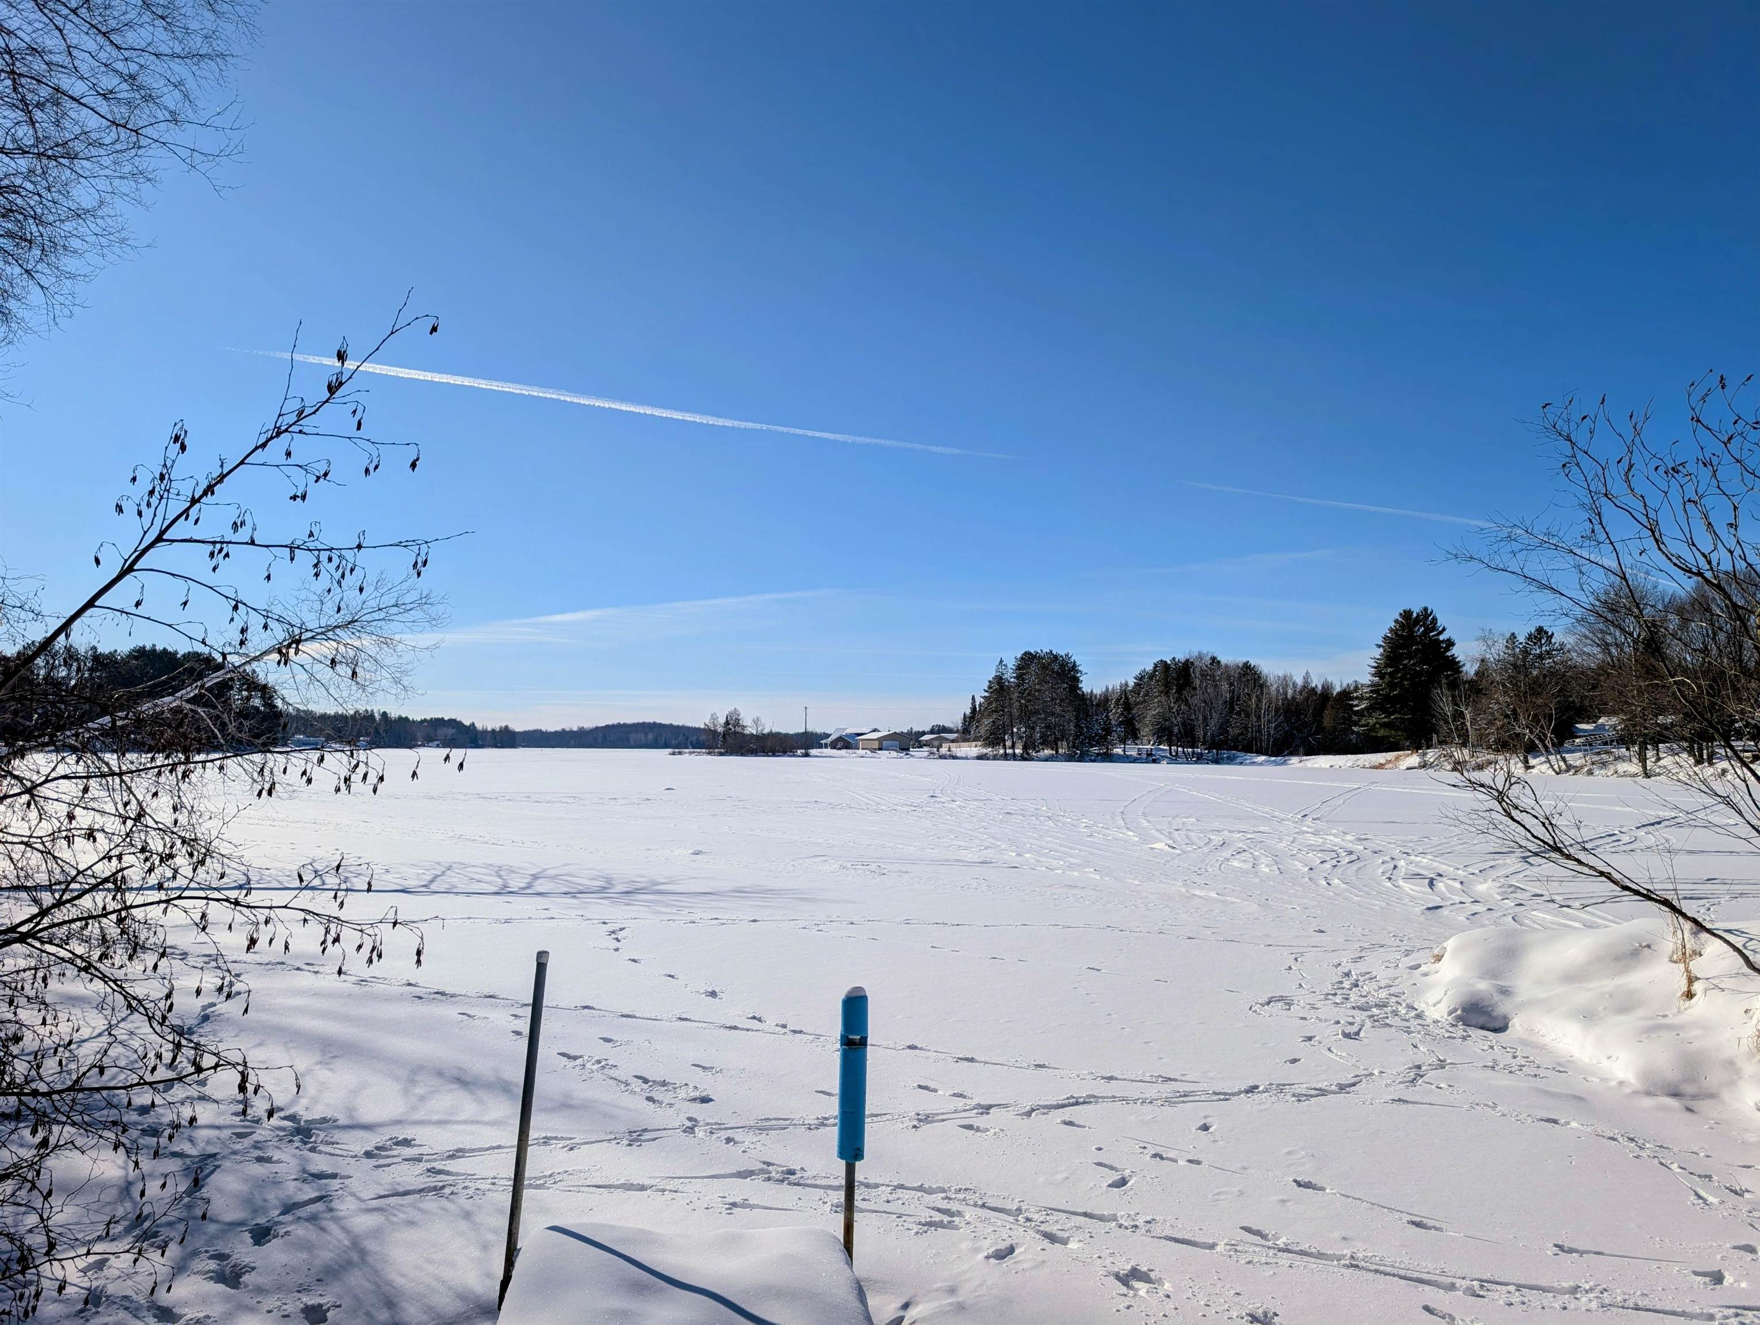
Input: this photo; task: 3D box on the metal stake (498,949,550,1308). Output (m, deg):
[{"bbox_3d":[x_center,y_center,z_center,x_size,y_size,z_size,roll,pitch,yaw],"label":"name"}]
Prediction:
[{"bbox_3d":[-1.487,1.934,5.100,0.046,1.457,0.046,6,-4,0],"label":"metal stake"}]

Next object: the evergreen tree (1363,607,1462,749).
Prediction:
[{"bbox_3d":[69.581,2.250,160.000,13.322,18.993,13.056,0,-4,0],"label":"evergreen tree"}]

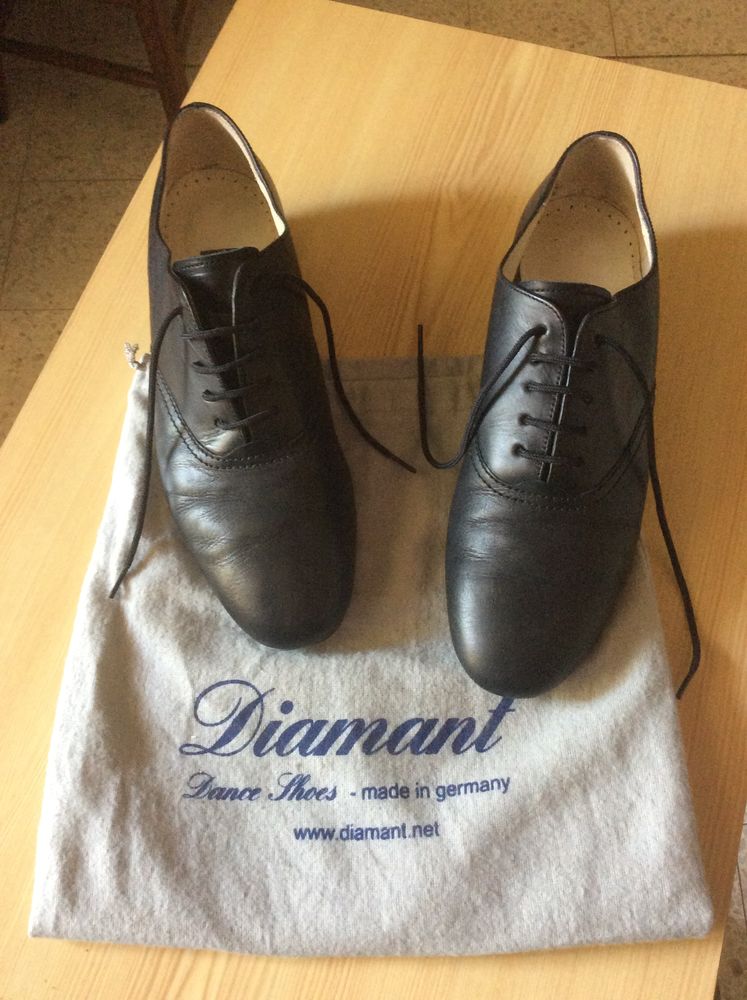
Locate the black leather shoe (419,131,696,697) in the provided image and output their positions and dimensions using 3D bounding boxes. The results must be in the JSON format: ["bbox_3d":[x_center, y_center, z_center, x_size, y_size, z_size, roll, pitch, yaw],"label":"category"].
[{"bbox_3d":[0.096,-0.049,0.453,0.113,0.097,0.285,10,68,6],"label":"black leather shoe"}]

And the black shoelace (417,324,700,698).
[{"bbox_3d":[0.088,-0.017,0.446,0.165,0.085,0.180,10,68,6],"label":"black shoelace"}]

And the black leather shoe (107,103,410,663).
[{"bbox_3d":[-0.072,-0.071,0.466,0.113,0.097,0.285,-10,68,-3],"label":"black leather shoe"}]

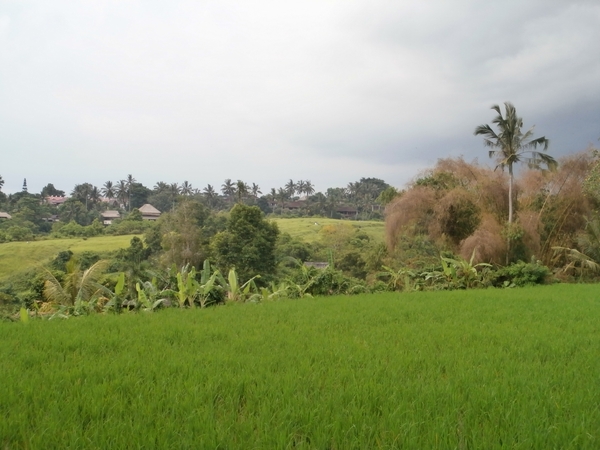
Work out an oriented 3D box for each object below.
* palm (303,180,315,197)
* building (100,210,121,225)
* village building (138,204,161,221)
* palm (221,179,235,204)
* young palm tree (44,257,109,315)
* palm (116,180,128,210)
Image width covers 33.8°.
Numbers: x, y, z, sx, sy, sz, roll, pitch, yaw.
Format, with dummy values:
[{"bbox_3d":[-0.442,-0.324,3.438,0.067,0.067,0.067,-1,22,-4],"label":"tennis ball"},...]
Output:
[{"bbox_3d":[3.910,-13.820,455.000,6.000,13.360,6.000,0,0,0],"label":"palm"},{"bbox_3d":[-72.880,-2.400,380.000,7.700,6.350,7.000,0,0,-6],"label":"building"},{"bbox_3d":[-57.690,-4.330,380.000,8.600,7.120,8.000,0,0,-6],"label":"village building"},{"bbox_3d":[-31.930,-13.810,440.000,6.300,13.810,6.300,0,0,0],"label":"palm"},{"bbox_3d":[-9.050,2.530,40.000,2.900,2.350,2.800,0,0,0],"label":"young palm tree"},{"bbox_3d":[-78.830,-12.690,440.000,6.000,14.250,6.000,0,0,0],"label":"palm"}]

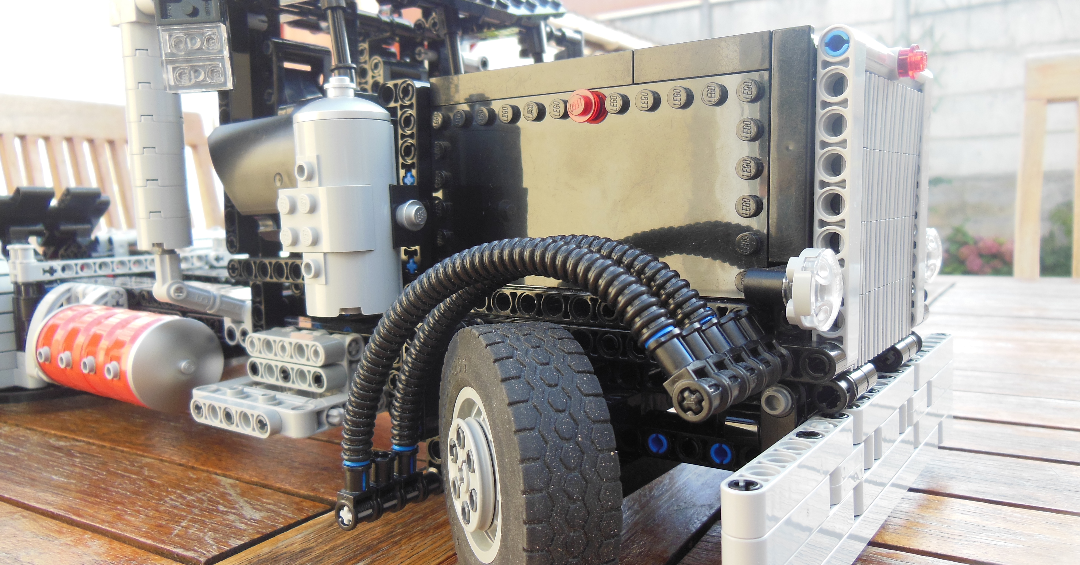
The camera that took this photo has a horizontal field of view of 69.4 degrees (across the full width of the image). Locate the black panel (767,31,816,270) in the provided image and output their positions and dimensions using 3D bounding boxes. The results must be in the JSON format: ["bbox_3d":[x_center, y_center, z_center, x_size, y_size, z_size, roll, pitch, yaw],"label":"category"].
[{"bbox_3d":[0.052,-0.028,0.162,0.008,0.048,0.003,3,8,35],"label":"black panel"}]

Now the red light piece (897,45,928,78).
[{"bbox_3d":[0.087,-0.051,0.182,0.005,0.008,0.008,3,8,35],"label":"red light piece"}]

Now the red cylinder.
[{"bbox_3d":[-0.147,0.026,0.277,0.079,0.033,0.033,3,8,35],"label":"red cylinder"}]

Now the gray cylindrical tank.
[{"bbox_3d":[-0.051,-0.022,0.200,0.032,0.060,0.028,3,8,35],"label":"gray cylindrical tank"}]

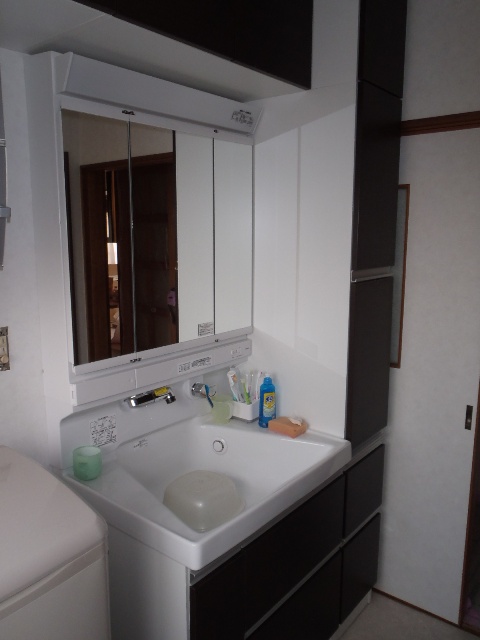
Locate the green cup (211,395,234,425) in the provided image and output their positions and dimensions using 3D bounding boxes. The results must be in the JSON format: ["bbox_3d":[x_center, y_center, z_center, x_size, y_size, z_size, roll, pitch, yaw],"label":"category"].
[{"bbox_3d":[-0.064,0.336,1.920,0.091,0.083,0.073,7,12,35],"label":"green cup"}]

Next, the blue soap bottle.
[{"bbox_3d":[0.100,0.289,1.879,0.063,0.189,0.055,-3,10,-15],"label":"blue soap bottle"}]

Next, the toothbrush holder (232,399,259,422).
[{"bbox_3d":[0.022,0.336,1.962,0.102,0.069,0.070,8,12,40],"label":"toothbrush holder"}]

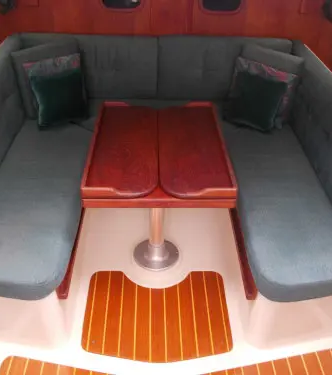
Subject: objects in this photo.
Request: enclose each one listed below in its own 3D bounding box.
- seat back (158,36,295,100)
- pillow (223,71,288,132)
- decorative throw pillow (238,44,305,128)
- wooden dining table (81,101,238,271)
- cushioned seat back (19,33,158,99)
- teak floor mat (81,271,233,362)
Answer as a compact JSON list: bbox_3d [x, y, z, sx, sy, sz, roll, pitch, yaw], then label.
[{"bbox_3d":[0.371,-0.791,2.787,0.860,0.400,0.110,0,30,-1],"label":"seat back"},{"bbox_3d":[0.516,-0.518,2.495,0.310,0.310,0.120,22,22,26],"label":"pillow"},{"bbox_3d":[0.616,-0.633,2.580,0.390,0.390,0.130,20,26,24],"label":"decorative throw pillow"},{"bbox_3d":[-0.035,0.065,2.119,0.600,0.710,0.760,0,37,-1],"label":"wooden dining table"},{"bbox_3d":[-0.490,-0.794,2.763,0.865,0.400,0.110,0,30,-1],"label":"cushioned seat back"},{"bbox_3d":[-0.044,0.598,2.000,0.660,0.020,0.505,0,37,-1],"label":"teak floor mat"}]

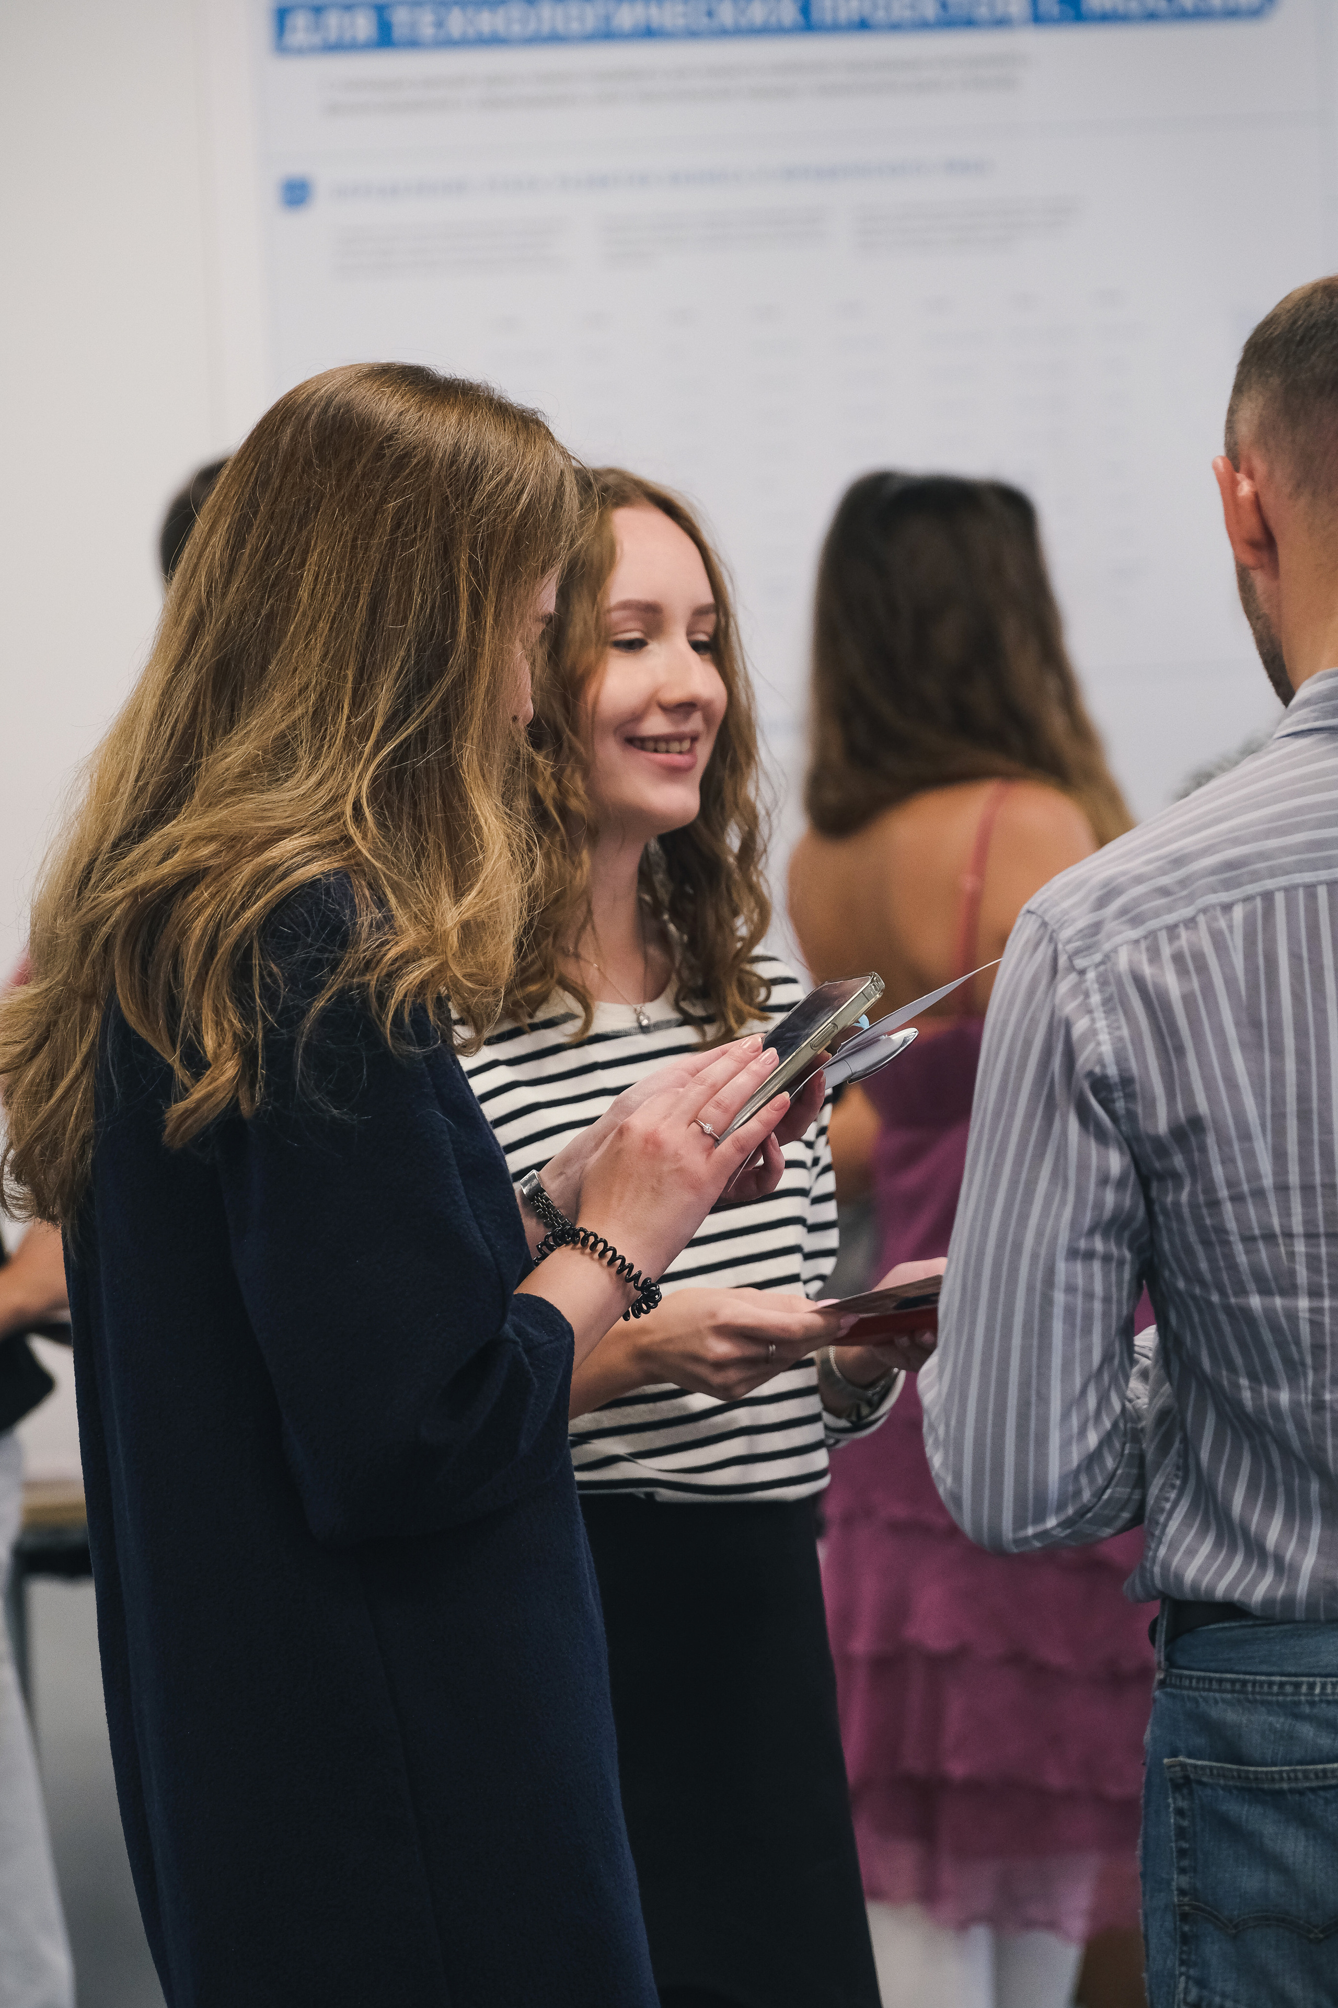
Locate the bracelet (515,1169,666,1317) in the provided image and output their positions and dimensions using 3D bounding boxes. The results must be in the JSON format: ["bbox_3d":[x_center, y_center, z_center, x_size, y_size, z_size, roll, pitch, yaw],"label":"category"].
[{"bbox_3d":[-0.041,0.154,7.350,0.080,0.019,0.073,32,-28,0],"label":"bracelet"}]

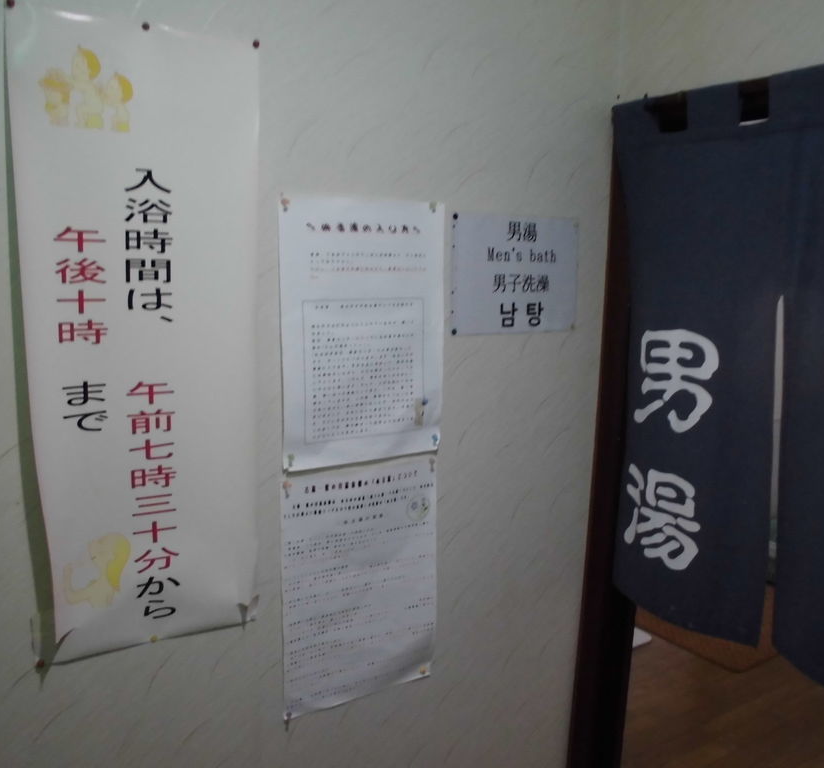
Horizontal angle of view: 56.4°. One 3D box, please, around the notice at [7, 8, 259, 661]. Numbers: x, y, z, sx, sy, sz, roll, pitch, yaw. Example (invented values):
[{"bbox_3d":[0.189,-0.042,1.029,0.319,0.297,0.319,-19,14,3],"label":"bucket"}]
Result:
[{"bbox_3d":[-0.364,-0.041,1.071,0.318,0.870,0.020,-4,12,-31],"label":"notice"}]

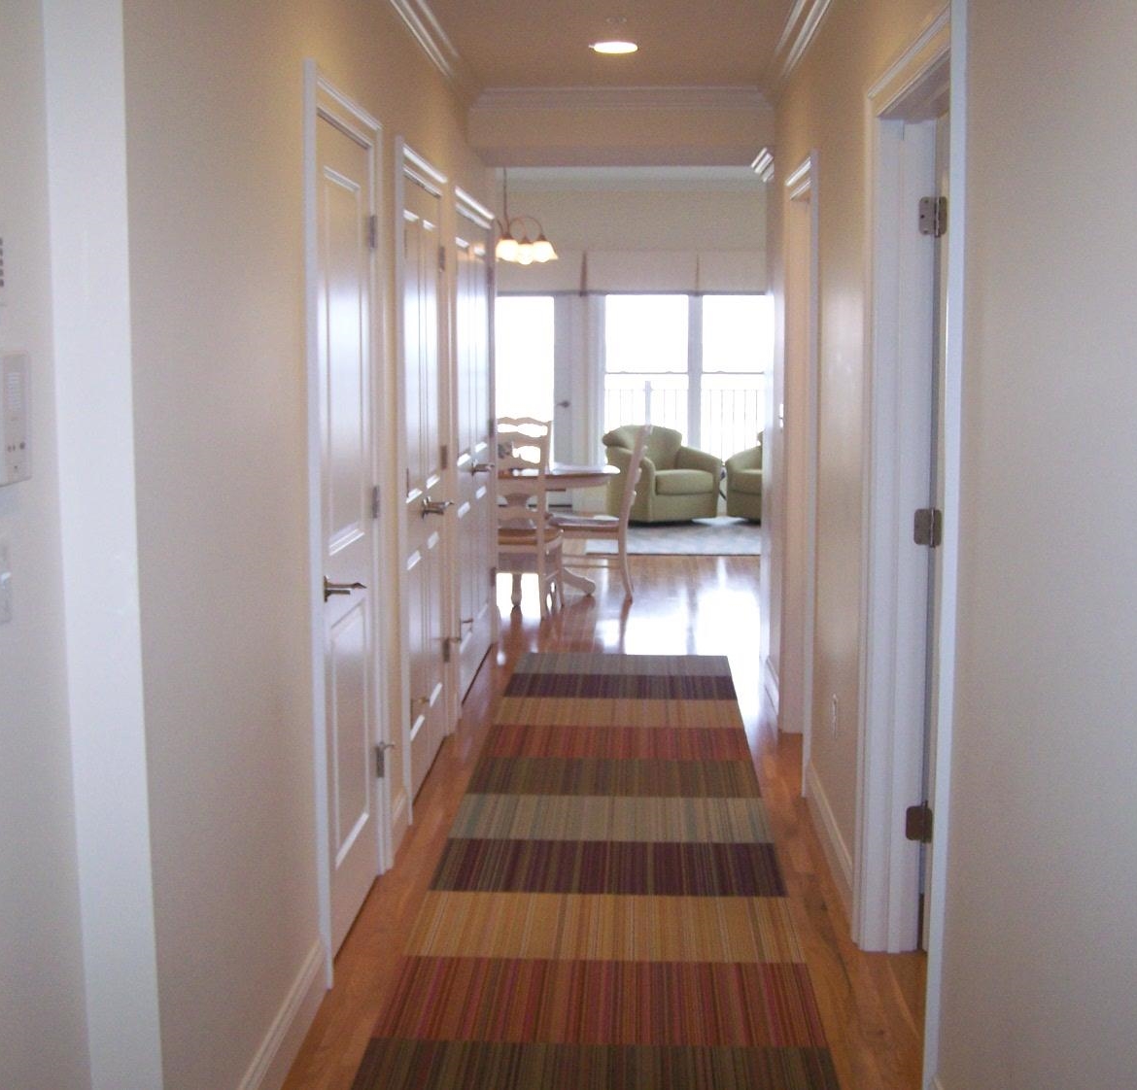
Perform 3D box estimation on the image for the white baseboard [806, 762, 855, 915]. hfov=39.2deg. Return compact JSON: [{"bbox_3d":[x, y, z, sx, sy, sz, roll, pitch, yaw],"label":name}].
[{"bbox_3d":[0.781,0.857,4.711,0.016,0.155,1.270,0,7,3],"label":"white baseboard"}]

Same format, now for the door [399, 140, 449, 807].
[{"bbox_3d":[-0.518,-0.199,5.529,0.045,2.040,1.010,0,7,3],"label":"door"}]

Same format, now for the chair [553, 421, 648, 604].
[{"bbox_3d":[0.206,-0.213,9.700,0.590,1.045,0.460,1,7,6],"label":"chair"}]

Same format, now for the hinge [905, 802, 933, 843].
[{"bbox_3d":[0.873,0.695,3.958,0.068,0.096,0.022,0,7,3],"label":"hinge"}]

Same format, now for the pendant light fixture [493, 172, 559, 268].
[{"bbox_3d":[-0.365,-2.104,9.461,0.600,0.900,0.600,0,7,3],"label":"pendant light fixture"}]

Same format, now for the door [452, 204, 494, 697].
[{"bbox_3d":[-0.435,-0.421,7.175,0.042,2.040,1.450,0,8,3],"label":"door"}]

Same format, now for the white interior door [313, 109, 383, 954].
[{"bbox_3d":[-0.581,-0.015,4.105,0.042,2.040,0.790,0,8,3],"label":"white interior door"}]

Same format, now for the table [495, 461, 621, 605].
[{"bbox_3d":[-0.283,-0.074,9.751,1.200,0.760,1.200,0,7,3],"label":"table"}]

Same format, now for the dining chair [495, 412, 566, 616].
[{"bbox_3d":[-0.295,-0.166,8.879,0.480,1.100,0.540,1,8,7],"label":"dining chair"}]

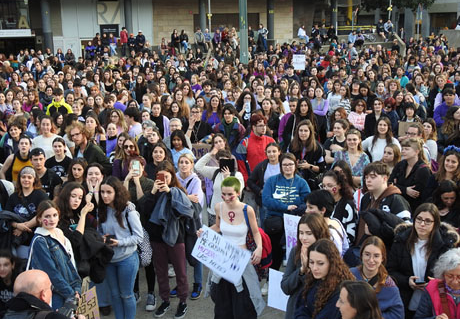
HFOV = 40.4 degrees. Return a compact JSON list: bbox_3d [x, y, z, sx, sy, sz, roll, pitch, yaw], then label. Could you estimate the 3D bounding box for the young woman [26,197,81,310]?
[{"bbox_3d":[-1.547,1.155,5.640,0.330,1.630,0.450,12,19,43],"label":"young woman"}]

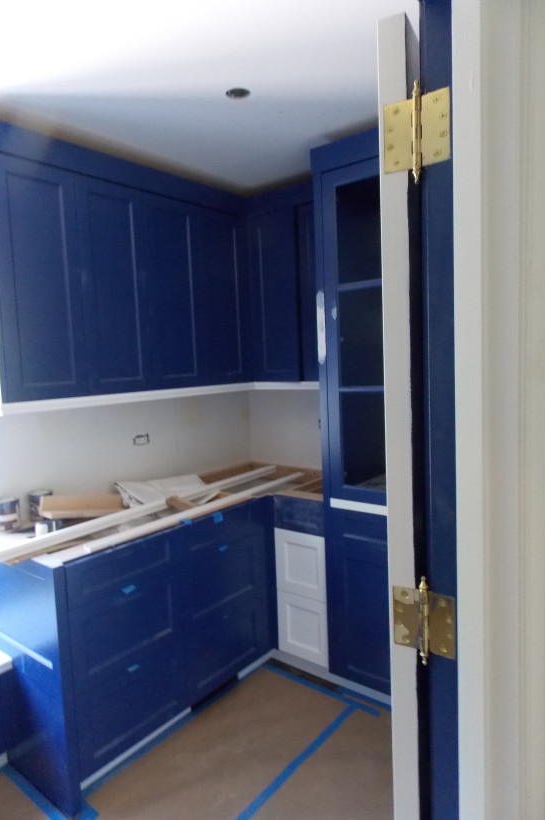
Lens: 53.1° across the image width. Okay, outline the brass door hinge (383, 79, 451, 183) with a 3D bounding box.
[{"bbox_3d":[0.241,-0.465,0.913,0.112,0.166,0.018,2,7,39],"label":"brass door hinge"}]

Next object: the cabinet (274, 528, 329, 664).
[{"bbox_3d":[0.144,0.888,2.598,0.290,0.620,0.020,2,7,39],"label":"cabinet"}]

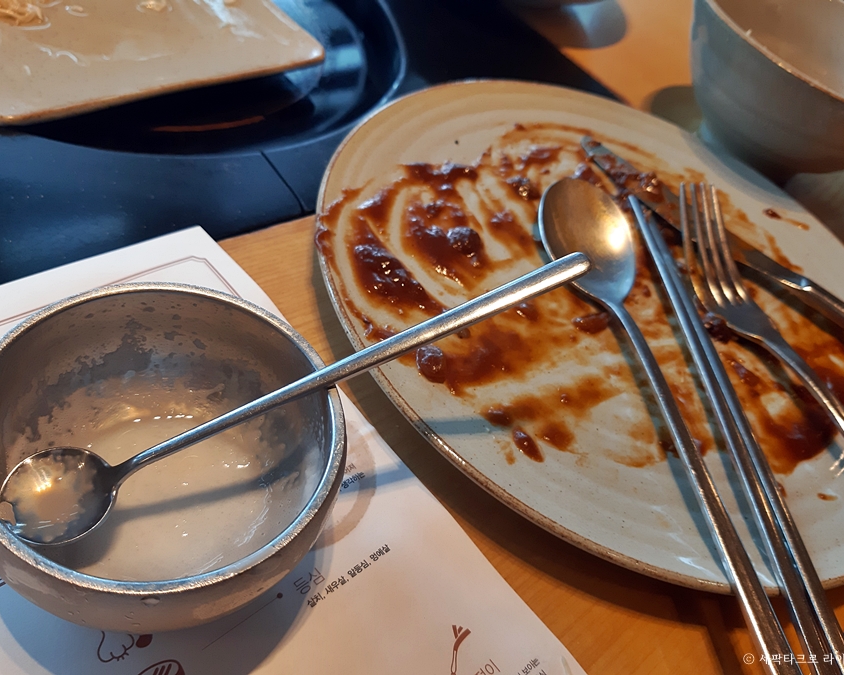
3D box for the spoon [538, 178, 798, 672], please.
[{"bbox_3d":[0.075,0.012,0.236,0.042,0.020,0.209,5,47,-17],"label":"spoon"}]

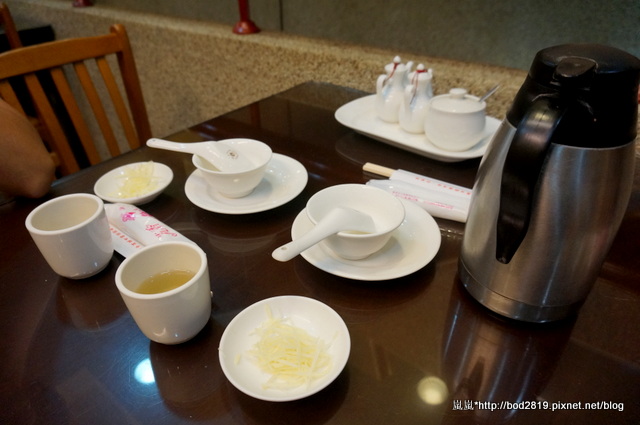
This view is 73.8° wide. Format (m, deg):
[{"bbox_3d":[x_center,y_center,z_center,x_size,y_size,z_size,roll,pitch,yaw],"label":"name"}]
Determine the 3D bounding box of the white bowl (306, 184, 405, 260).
[{"bbox_3d":[0.038,0.018,0.466,0.104,0.054,0.104,-1,34,1],"label":"white bowl"}]

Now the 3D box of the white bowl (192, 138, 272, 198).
[{"bbox_3d":[-0.116,-0.054,0.579,0.104,0.054,0.104,-1,34,0],"label":"white bowl"}]

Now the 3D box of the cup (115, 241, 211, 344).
[{"bbox_3d":[-0.135,0.076,0.385,0.075,0.070,0.075,-1,34,1],"label":"cup"}]

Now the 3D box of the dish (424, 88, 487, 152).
[{"bbox_3d":[0.215,-0.150,0.680,0.093,0.090,0.093,-1,34,1],"label":"dish"}]

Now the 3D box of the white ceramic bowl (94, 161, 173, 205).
[{"bbox_3d":[-0.258,-0.036,0.599,0.108,0.022,0.108,-1,34,0],"label":"white ceramic bowl"}]

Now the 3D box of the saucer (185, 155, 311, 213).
[{"bbox_3d":[-0.101,-0.038,0.599,0.170,0.020,0.170,-1,34,1],"label":"saucer"}]

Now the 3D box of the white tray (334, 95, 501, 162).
[{"bbox_3d":[0.171,-0.145,0.742,0.293,0.030,0.203,28,44,36],"label":"white tray"}]

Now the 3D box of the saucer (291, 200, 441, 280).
[{"bbox_3d":[0.052,0.028,0.496,0.170,0.020,0.170,-1,34,1],"label":"saucer"}]

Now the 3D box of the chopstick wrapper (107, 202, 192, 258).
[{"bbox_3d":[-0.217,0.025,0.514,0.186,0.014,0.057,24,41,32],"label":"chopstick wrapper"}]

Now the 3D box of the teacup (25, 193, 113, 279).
[{"bbox_3d":[-0.263,0.029,0.459,0.075,0.070,0.075,-1,34,0],"label":"teacup"}]

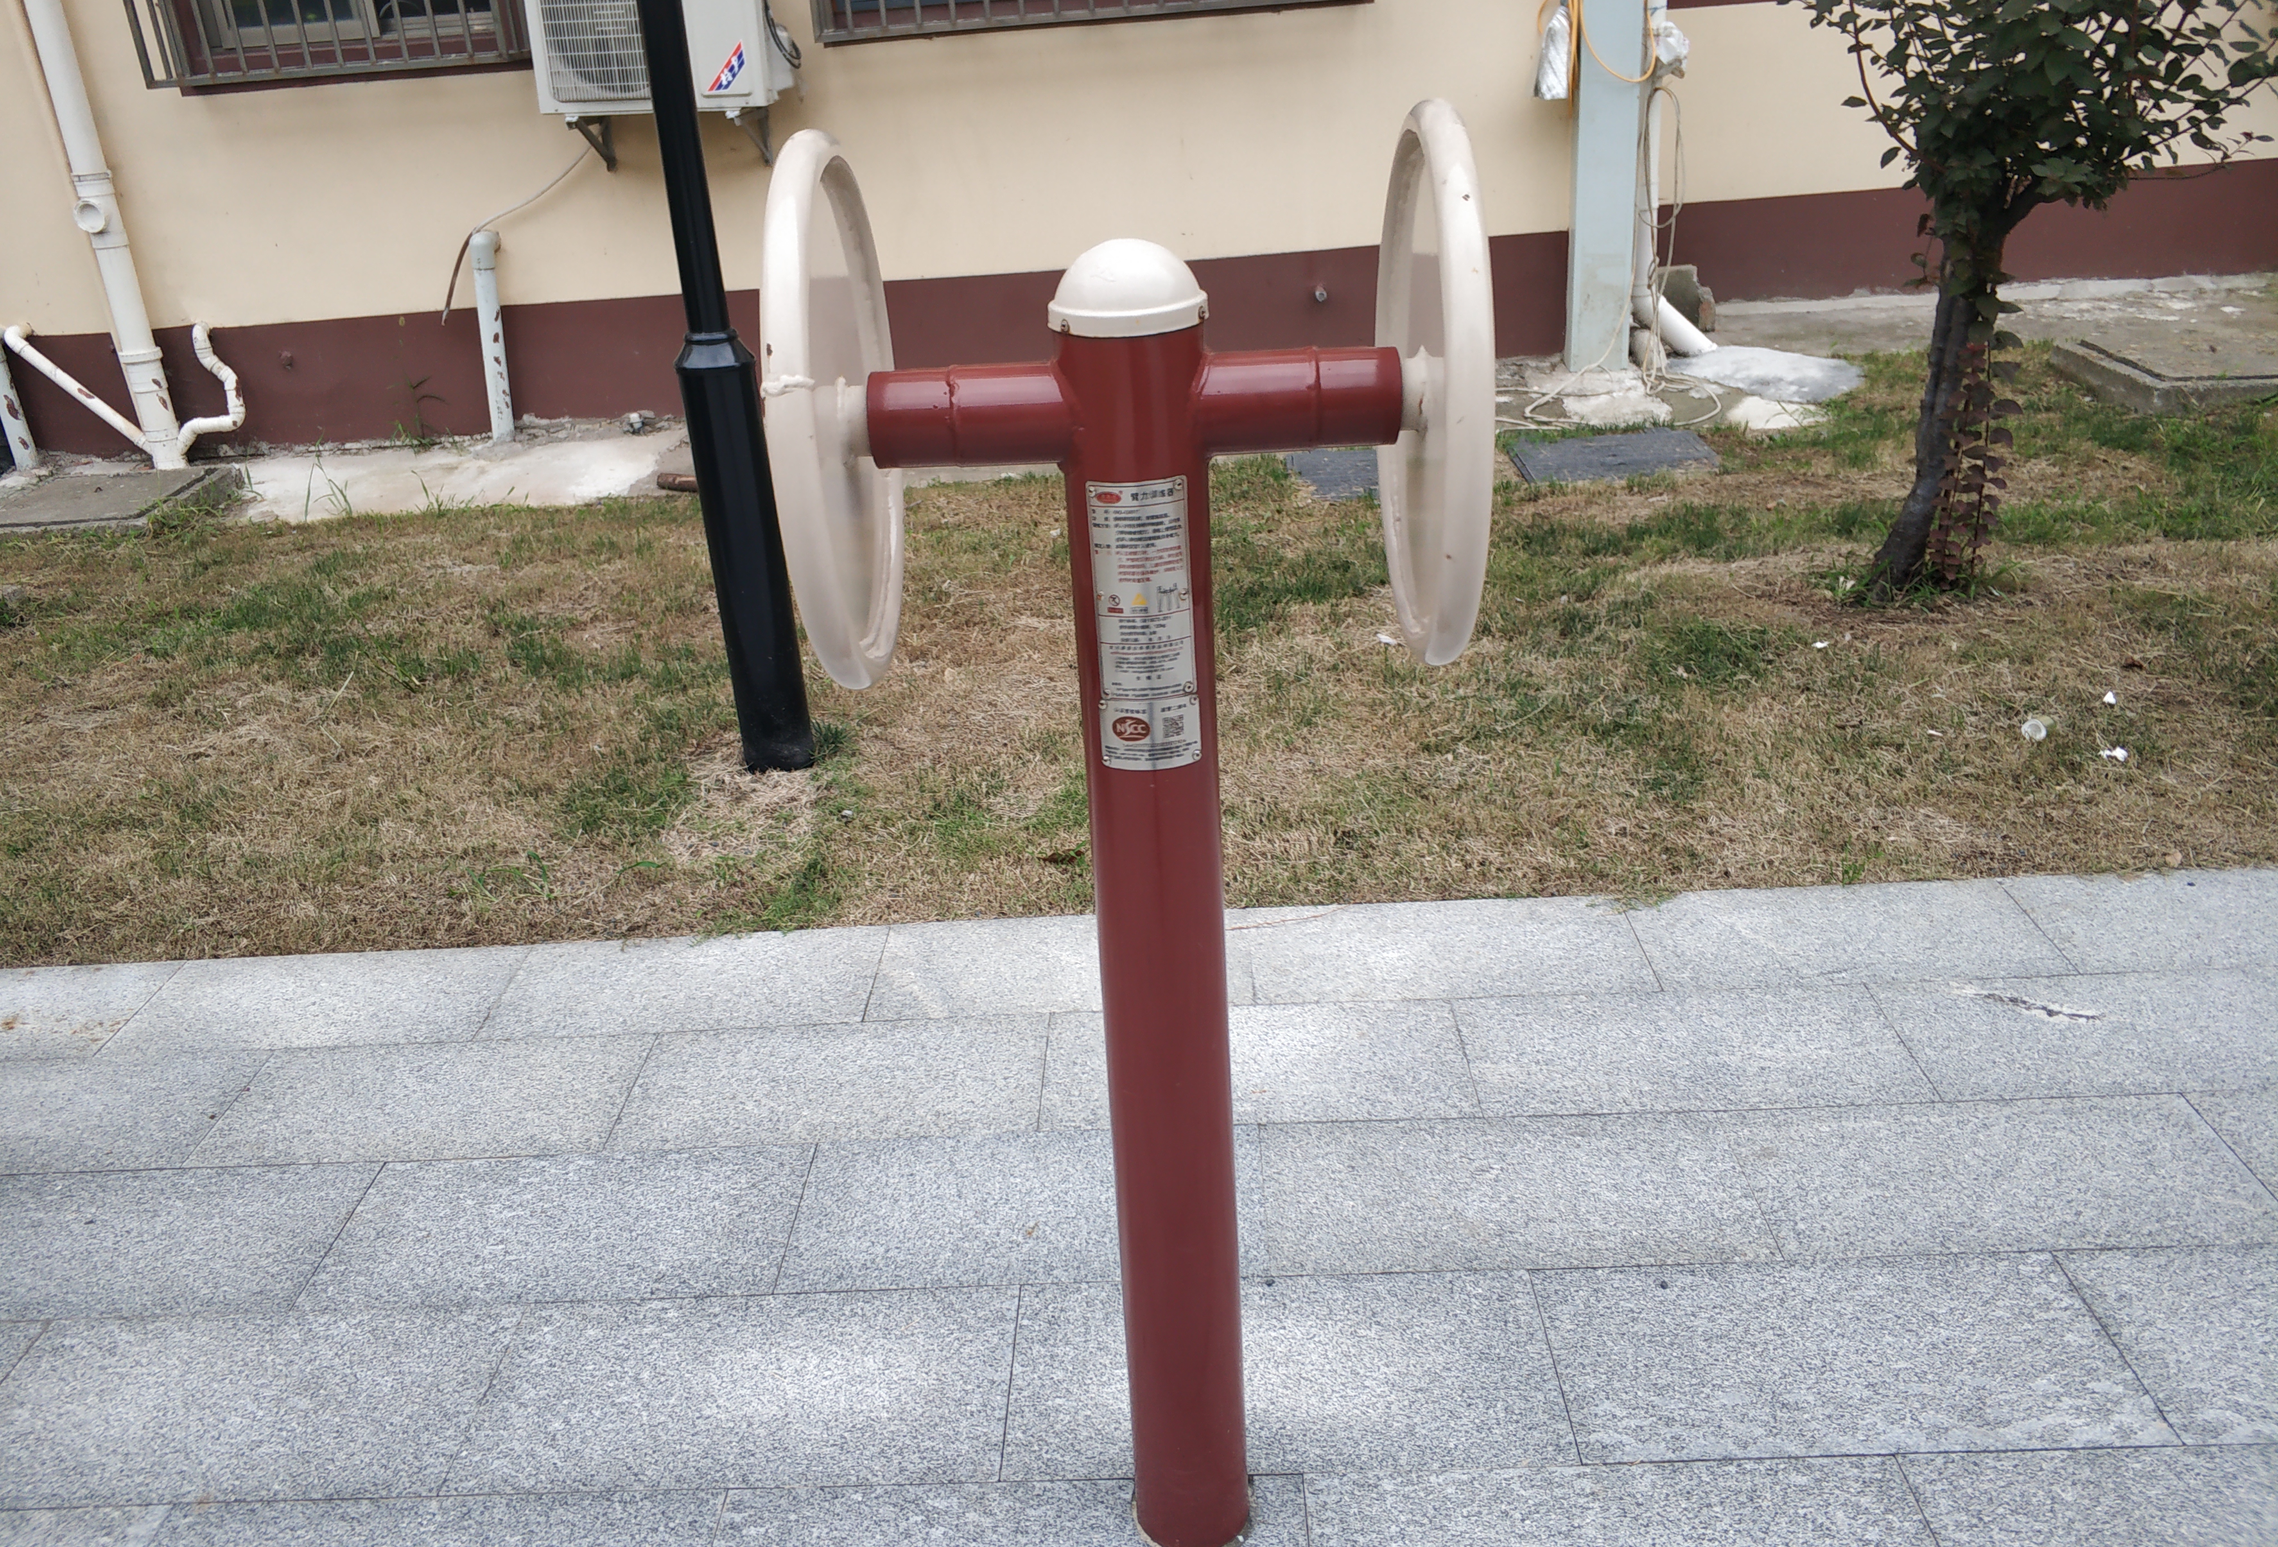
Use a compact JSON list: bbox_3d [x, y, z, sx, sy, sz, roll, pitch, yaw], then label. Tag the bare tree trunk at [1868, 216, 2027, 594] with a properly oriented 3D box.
[{"bbox_3d":[1.863,-0.847,4.099,0.270,0.837,0.200,-2,23,3],"label":"bare tree trunk"}]

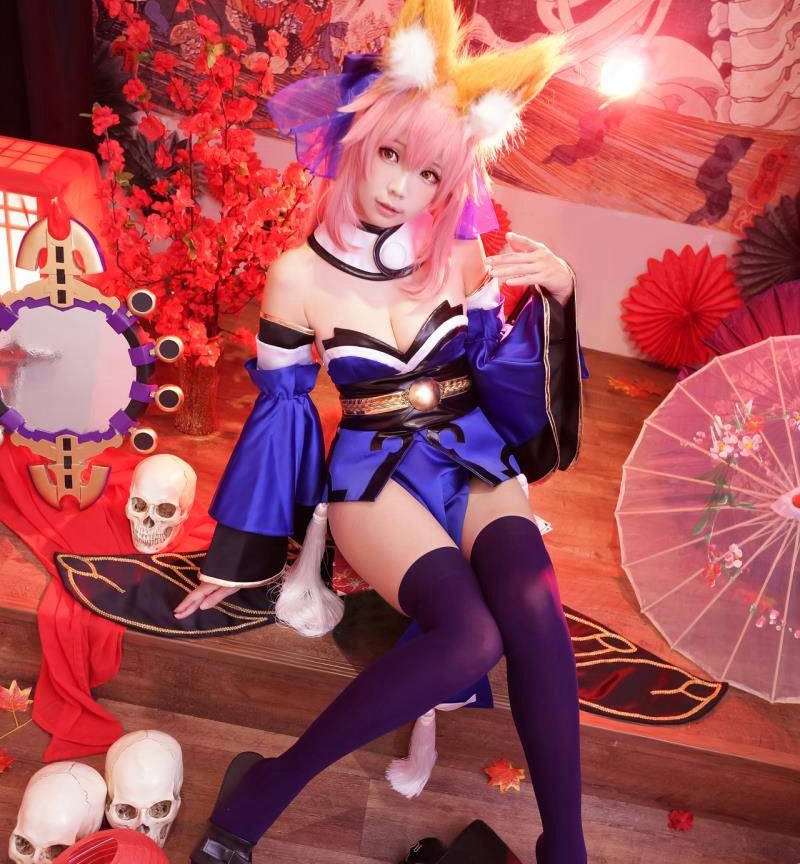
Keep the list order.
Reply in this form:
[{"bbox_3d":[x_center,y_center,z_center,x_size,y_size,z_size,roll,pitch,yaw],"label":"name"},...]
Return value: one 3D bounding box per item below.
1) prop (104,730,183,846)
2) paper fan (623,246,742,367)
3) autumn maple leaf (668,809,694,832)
[{"bbox_3d":[-0.369,0.513,1.257,0.112,0.143,0.147,3,28,-14],"label":"prop"},{"bbox_3d":[0.919,-0.402,2.829,0.390,0.390,0.050,10,27,1],"label":"paper fan"},{"bbox_3d":[0.467,0.635,1.434,0.050,0.022,0.050,10,27,1],"label":"autumn maple leaf"}]

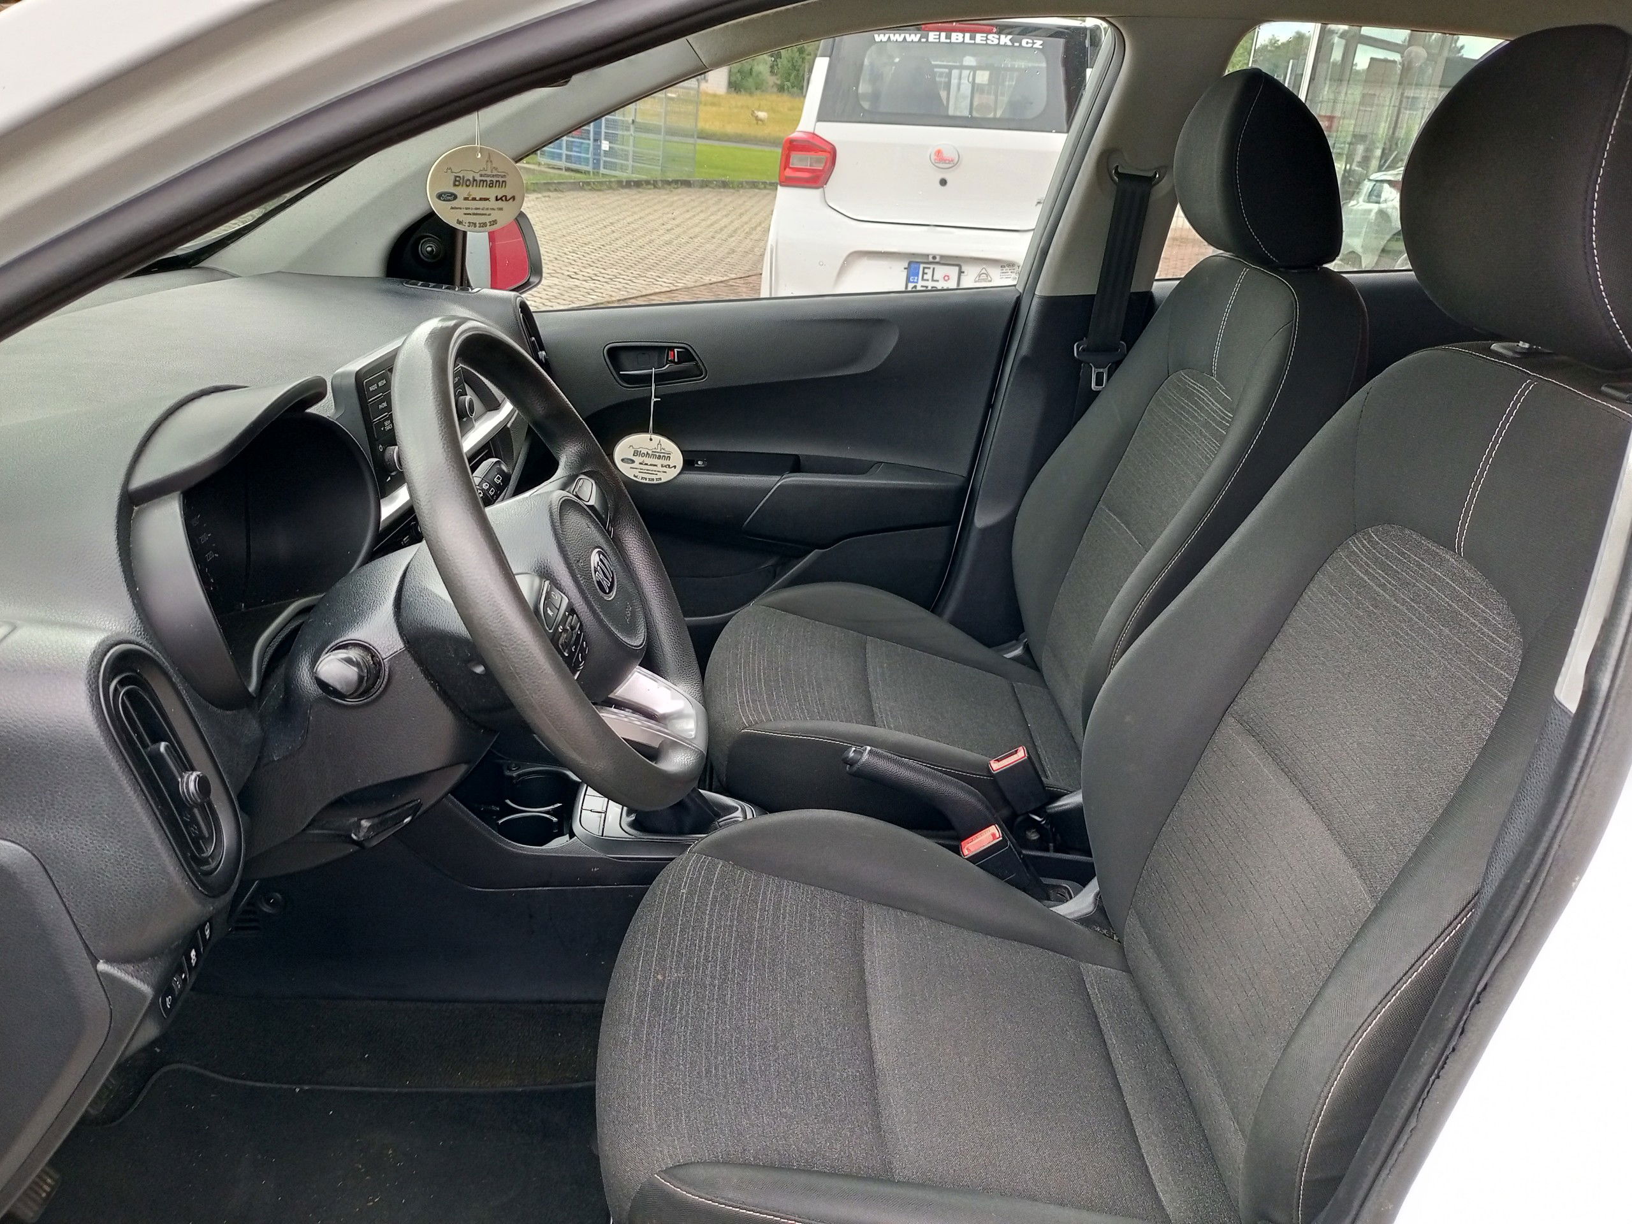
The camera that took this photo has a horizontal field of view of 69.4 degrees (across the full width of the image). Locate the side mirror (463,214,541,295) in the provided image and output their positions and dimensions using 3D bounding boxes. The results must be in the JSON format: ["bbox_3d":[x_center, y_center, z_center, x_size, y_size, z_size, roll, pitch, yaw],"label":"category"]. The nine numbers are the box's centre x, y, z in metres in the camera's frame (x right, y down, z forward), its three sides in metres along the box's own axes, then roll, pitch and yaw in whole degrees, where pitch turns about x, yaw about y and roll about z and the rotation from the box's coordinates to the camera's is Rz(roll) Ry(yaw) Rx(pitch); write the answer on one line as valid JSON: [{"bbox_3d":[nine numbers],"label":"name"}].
[{"bbox_3d":[-0.527,-0.578,1.860,0.115,0.148,0.200,11,23,16],"label":"side mirror"}]

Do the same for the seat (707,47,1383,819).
[{"bbox_3d":[0.230,-0.156,1.460,0.740,0.970,0.500,4,22,1],"label":"seat"}]

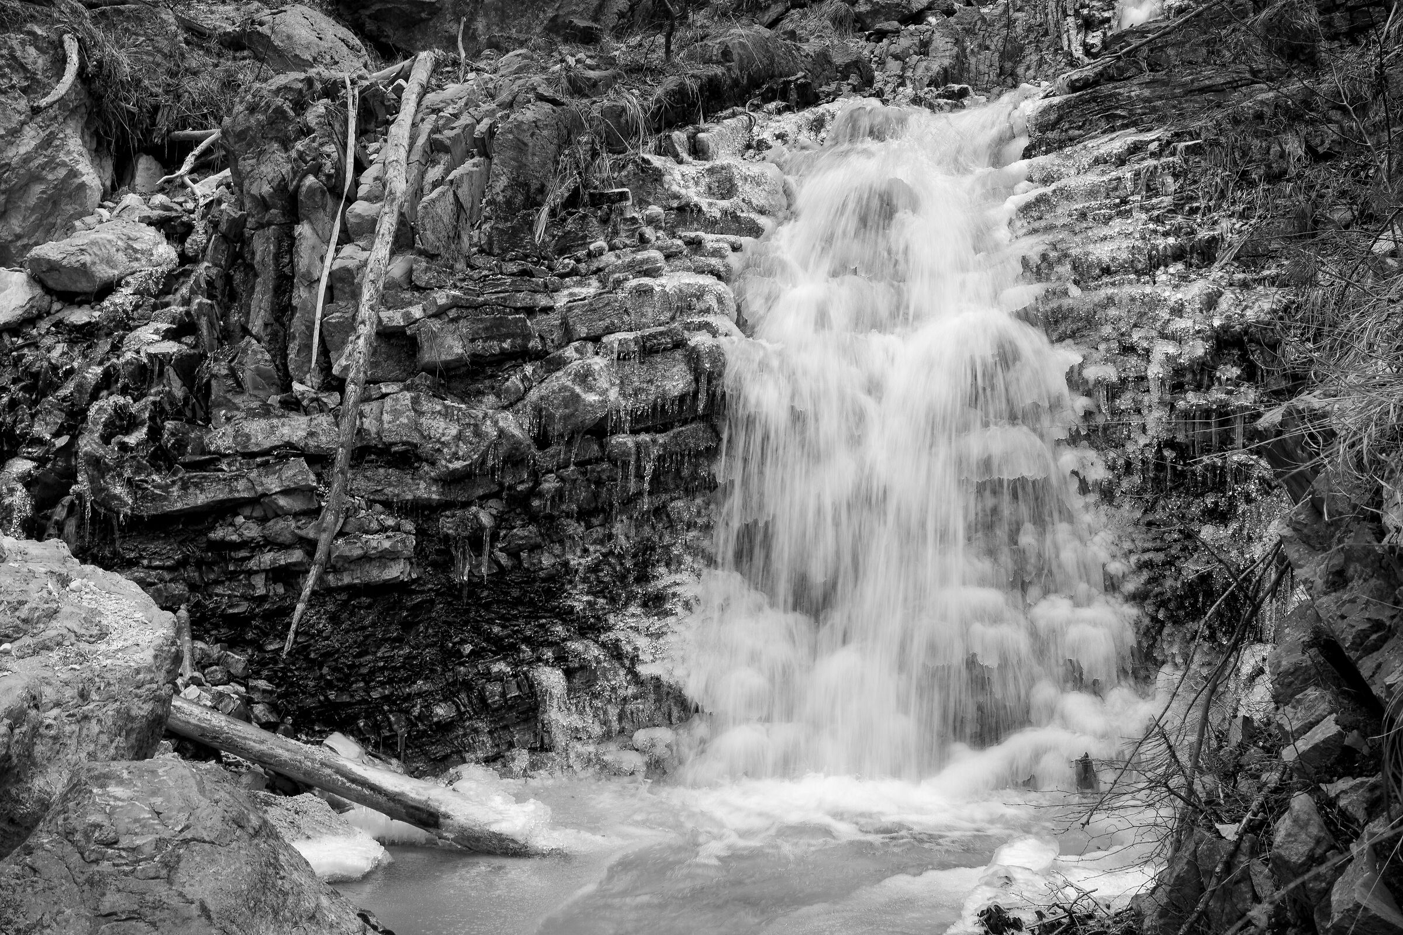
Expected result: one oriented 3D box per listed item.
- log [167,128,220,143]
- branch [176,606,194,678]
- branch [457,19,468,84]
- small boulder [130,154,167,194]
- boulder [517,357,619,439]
[{"bbox_3d":[-3.648,-2.406,12.700,0.450,0.090,0.100,0,-2,9],"label":"log"},{"bbox_3d":[-2.767,0.935,9.400,0.085,0.400,0.080,-5,-2,0],"label":"branch"},{"bbox_3d":[-1.662,-2.907,12.200,0.068,0.455,0.070,0,-2,0],"label":"branch"},{"bbox_3d":[-3.879,-2.061,12.300,0.250,0.270,0.210,0,-2,0],"label":"small boulder"},{"bbox_3d":[-0.808,-0.421,10.600,0.580,0.480,0.450,0,-2,-6],"label":"boulder"}]

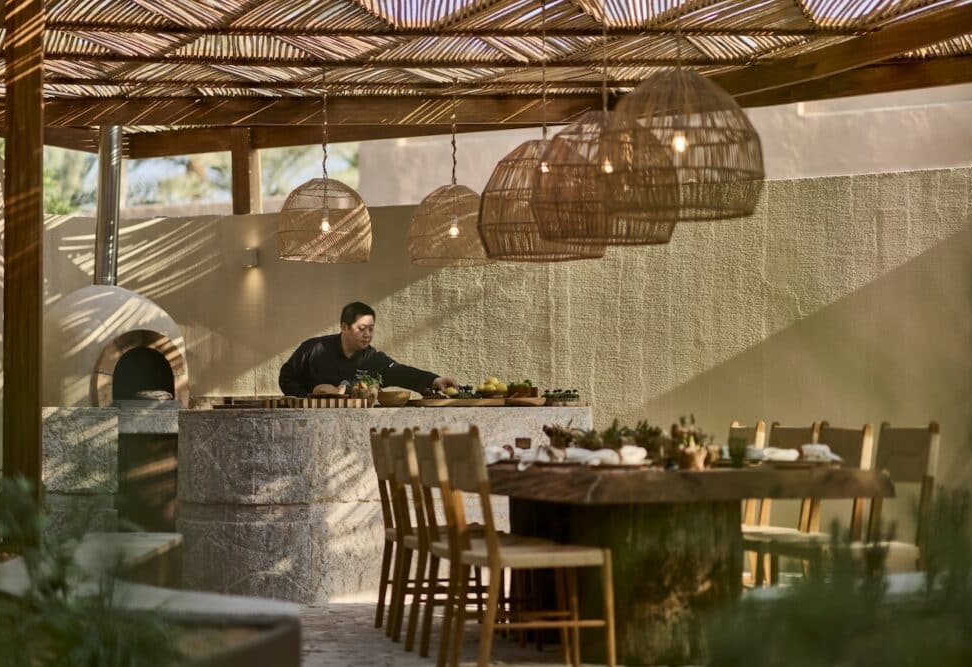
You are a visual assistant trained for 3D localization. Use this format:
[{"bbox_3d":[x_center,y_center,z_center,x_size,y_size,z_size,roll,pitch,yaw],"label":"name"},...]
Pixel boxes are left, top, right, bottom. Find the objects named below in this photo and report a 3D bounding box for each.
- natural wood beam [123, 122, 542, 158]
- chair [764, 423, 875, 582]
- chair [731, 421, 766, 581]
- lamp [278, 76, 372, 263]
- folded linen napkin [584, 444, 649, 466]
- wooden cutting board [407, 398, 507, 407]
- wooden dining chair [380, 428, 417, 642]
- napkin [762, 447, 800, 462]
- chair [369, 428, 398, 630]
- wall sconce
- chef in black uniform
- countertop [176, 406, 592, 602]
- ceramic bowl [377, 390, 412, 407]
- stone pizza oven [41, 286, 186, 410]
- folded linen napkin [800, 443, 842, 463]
[{"bbox_3d":[-0.807,-1.154,13.605,2.986,0.145,0.120,-2,-3,27],"label":"natural wood beam"},{"bbox_3d":[1.145,0.791,8.986,0.520,0.880,0.490,0,-2,-10],"label":"chair"},{"bbox_3d":[0.940,0.842,10.440,0.510,0.875,0.475,0,-2,-9],"label":"chair"},{"bbox_3d":[-0.834,-0.852,12.270,0.481,0.956,0.481,-1,-2,1],"label":"lamp"},{"bbox_3d":[0.459,0.429,8.297,0.220,0.072,0.130,0,-2,-10],"label":"folded linen napkin"},{"bbox_3d":[-0.149,0.361,12.165,0.510,0.036,0.280,0,-2,-8],"label":"wooden cutting board"},{"bbox_3d":[-0.111,0.823,9.525,0.520,0.880,0.490,0,-2,-10],"label":"wooden dining chair"},{"bbox_3d":[1.030,0.420,8.230,0.135,0.052,0.100,0,-2,-9],"label":"napkin"},{"bbox_3d":[-0.211,0.842,10.148,0.510,0.875,0.475,0,-2,-9],"label":"chair"},{"bbox_3d":[-1.379,-0.443,13.829,0.076,0.122,0.085,-2,-3,29],"label":"wall sconce"},{"bbox_3d":[-0.630,0.611,12.606,0.800,1.550,0.550,1,-3,-28],"label":"chef in black uniform"},{"bbox_3d":[-0.542,0.882,12.295,2.100,0.985,0.850,0,-2,-8],"label":"countertop"},{"bbox_3d":[-0.466,0.334,12.019,0.176,0.079,0.176,-1,-2,0],"label":"ceramic bowl"},{"bbox_3d":[-2.150,0.069,13.508,0.860,0.700,0.950,1,-2,-26],"label":"stone pizza oven"},{"bbox_3d":[1.172,0.416,8.250,0.150,0.065,0.110,0,-2,-9],"label":"folded linen napkin"}]

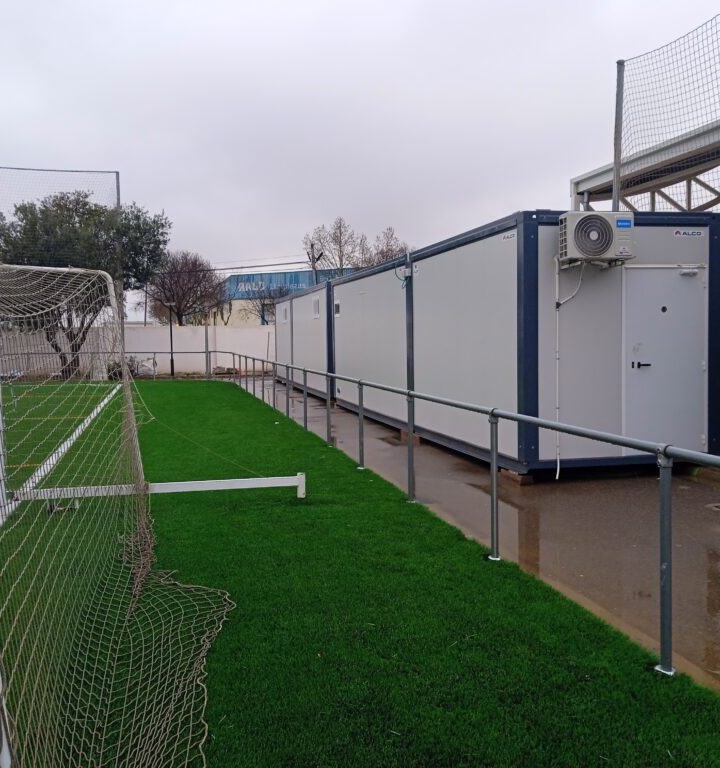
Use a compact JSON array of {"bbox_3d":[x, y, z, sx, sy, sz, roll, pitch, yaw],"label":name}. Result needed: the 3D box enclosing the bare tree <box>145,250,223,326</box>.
[{"bbox_3d":[-9.482,-3.922,44.500,4.300,6.500,4.300,-2,3,-13],"label":"bare tree"}]

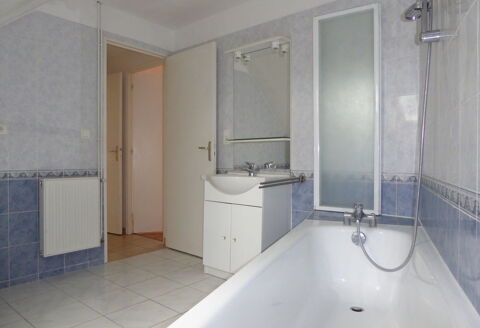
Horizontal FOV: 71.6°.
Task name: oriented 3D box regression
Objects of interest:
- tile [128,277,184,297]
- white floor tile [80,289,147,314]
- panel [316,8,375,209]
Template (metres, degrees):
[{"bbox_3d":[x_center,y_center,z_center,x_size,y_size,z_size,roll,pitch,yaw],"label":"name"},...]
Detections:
[{"bbox_3d":[-0.639,0.921,2.481,0.316,0.010,0.316,0,1,40],"label":"tile"},{"bbox_3d":[-0.844,0.922,2.234,0.316,0.010,0.316,0,1,40],"label":"white floor tile"},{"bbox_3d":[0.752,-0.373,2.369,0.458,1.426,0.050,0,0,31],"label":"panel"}]

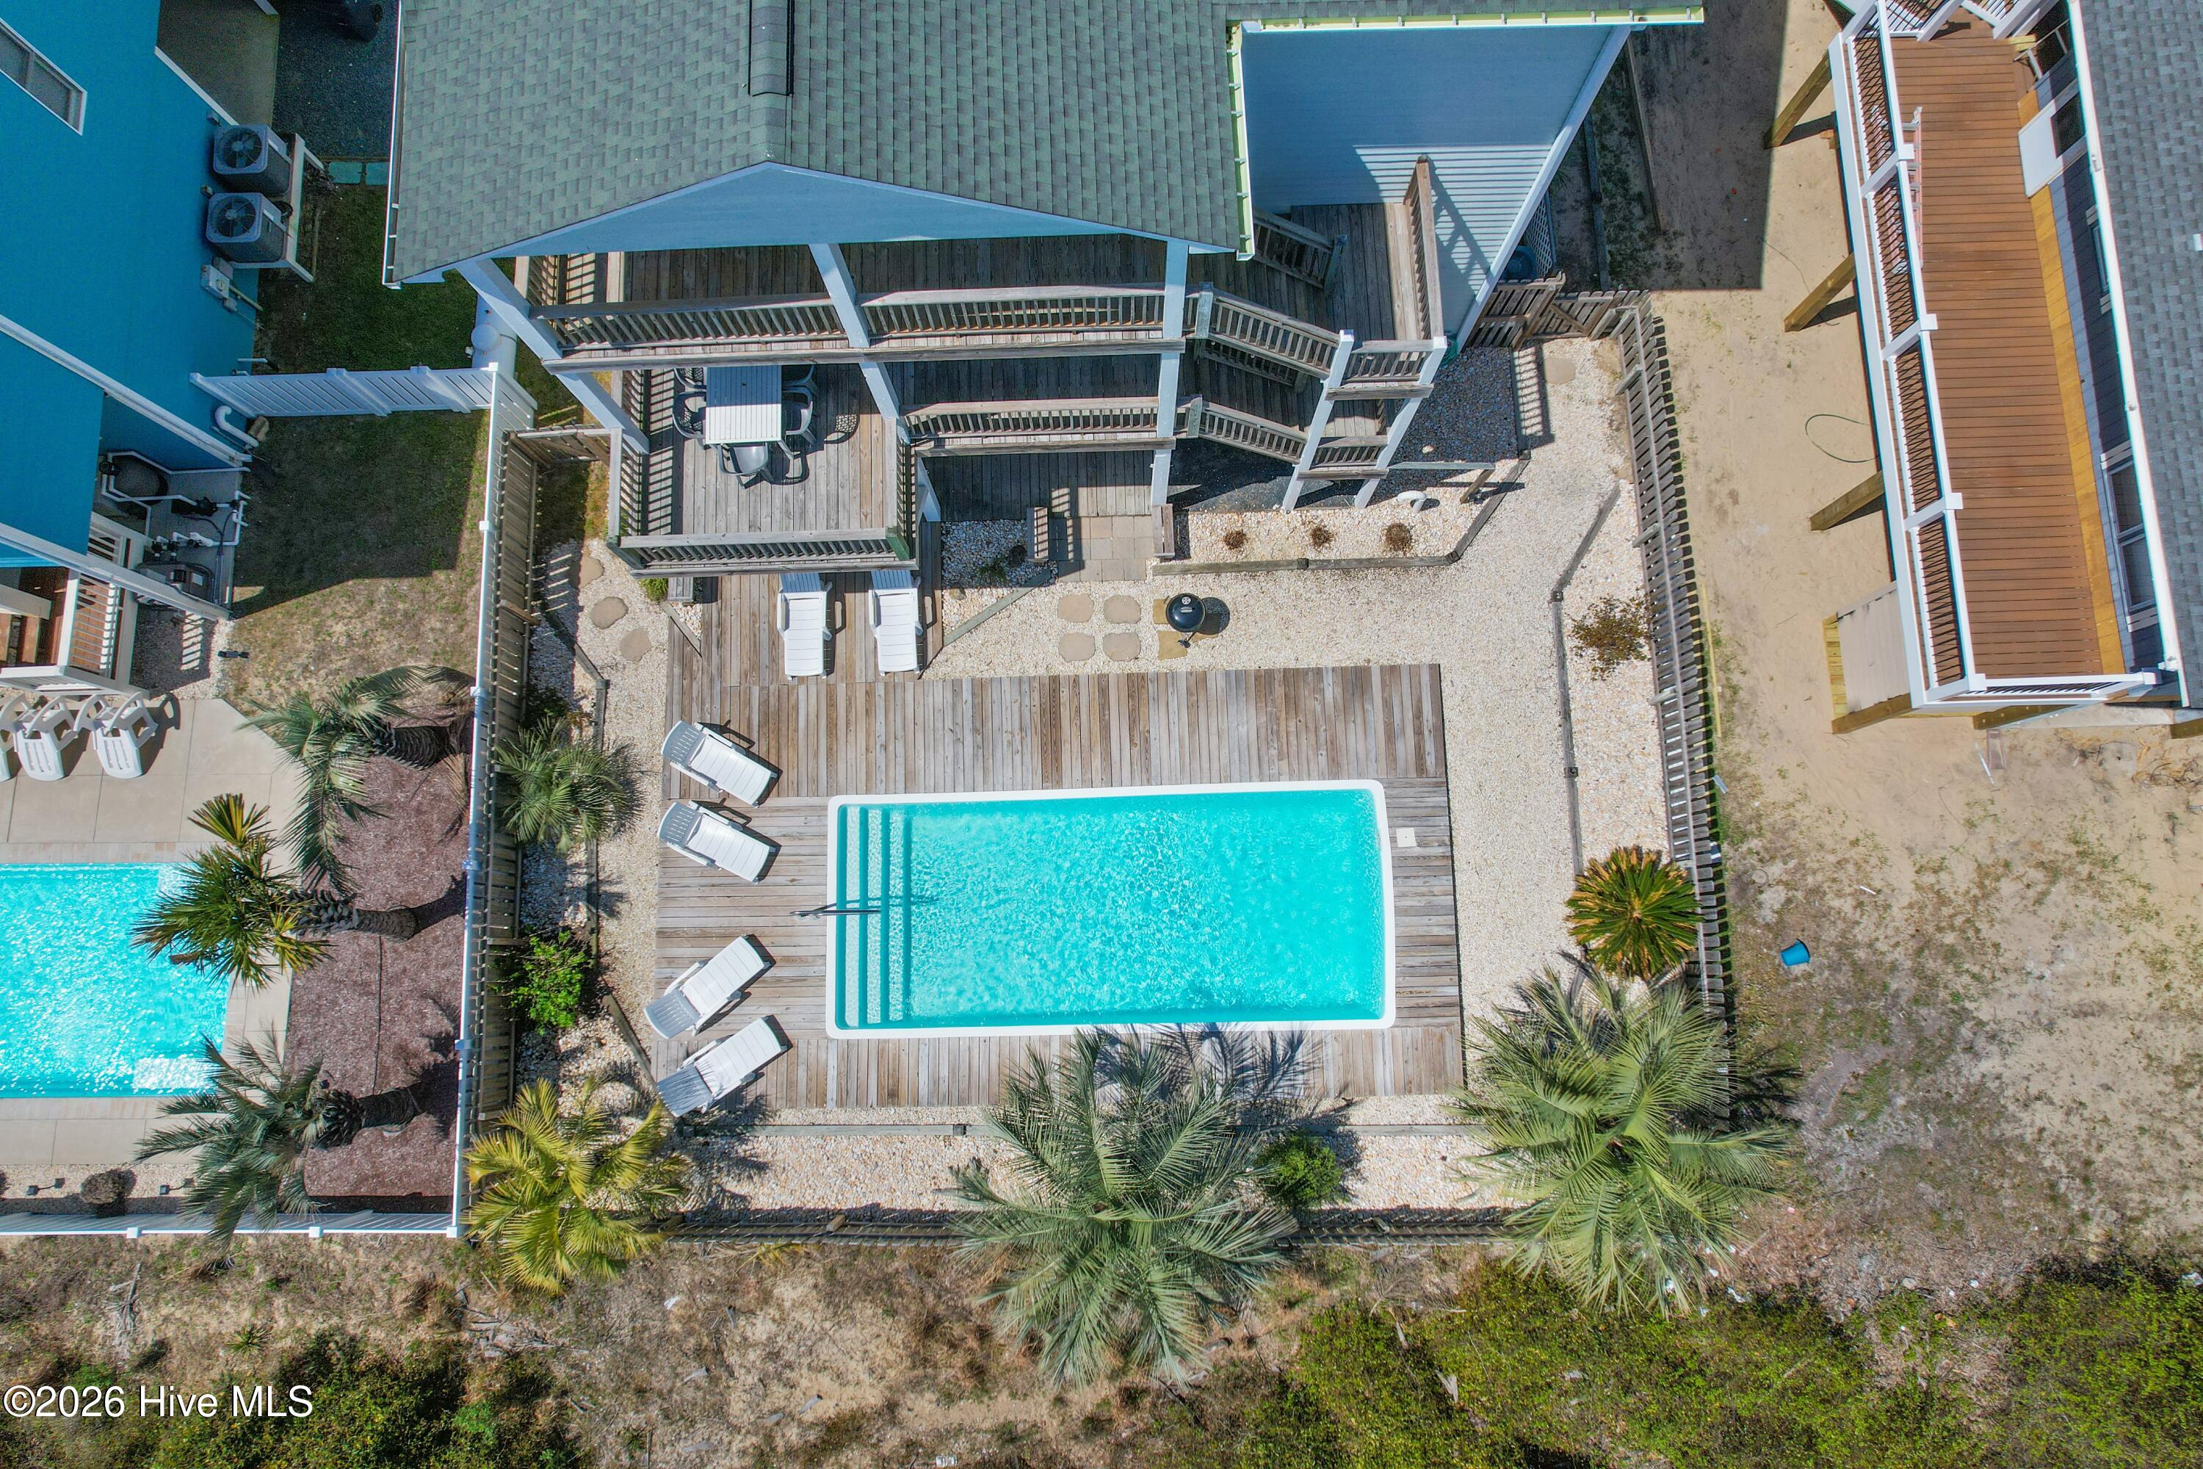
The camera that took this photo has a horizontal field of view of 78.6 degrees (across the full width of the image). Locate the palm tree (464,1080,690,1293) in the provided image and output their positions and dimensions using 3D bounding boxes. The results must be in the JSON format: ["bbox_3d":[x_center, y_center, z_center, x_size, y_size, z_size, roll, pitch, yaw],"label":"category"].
[{"bbox_3d":[-6.854,5.934,17.949,2.800,2.200,2.650,0,80,1],"label":"palm tree"}]

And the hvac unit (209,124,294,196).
[{"bbox_3d":[-13.160,-8.883,20.881,0.820,0.620,0.810,-2,80,0],"label":"hvac unit"}]

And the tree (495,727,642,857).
[{"bbox_3d":[-7.699,0.808,19.267,1.700,1.350,1.800,0,80,1],"label":"tree"}]

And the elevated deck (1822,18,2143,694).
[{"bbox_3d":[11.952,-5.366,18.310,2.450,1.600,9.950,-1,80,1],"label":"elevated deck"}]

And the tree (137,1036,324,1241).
[{"bbox_3d":[-10.463,5.110,17.427,2.200,3.600,2.400,0,80,1],"label":"tree"}]

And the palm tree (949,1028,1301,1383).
[{"bbox_3d":[0.289,5.917,17.400,4.300,3.100,4.200,0,80,1],"label":"palm tree"}]

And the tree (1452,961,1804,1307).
[{"bbox_3d":[6.373,5.131,17.402,4.030,3.200,4.150,0,80,1],"label":"tree"}]

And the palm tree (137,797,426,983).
[{"bbox_3d":[-10.394,2.135,17.529,2.250,4.400,2.100,0,80,1],"label":"palm tree"}]

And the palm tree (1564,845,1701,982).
[{"bbox_3d":[7.280,2.490,18.780,1.800,1.350,1.860,0,80,1],"label":"palm tree"}]

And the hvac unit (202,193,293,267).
[{"bbox_3d":[-13.135,-7.760,20.688,0.830,0.620,0.810,-2,80,0],"label":"hvac unit"}]

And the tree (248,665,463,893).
[{"bbox_3d":[-9.786,0.673,18.329,2.150,3.300,2.950,0,80,1],"label":"tree"}]

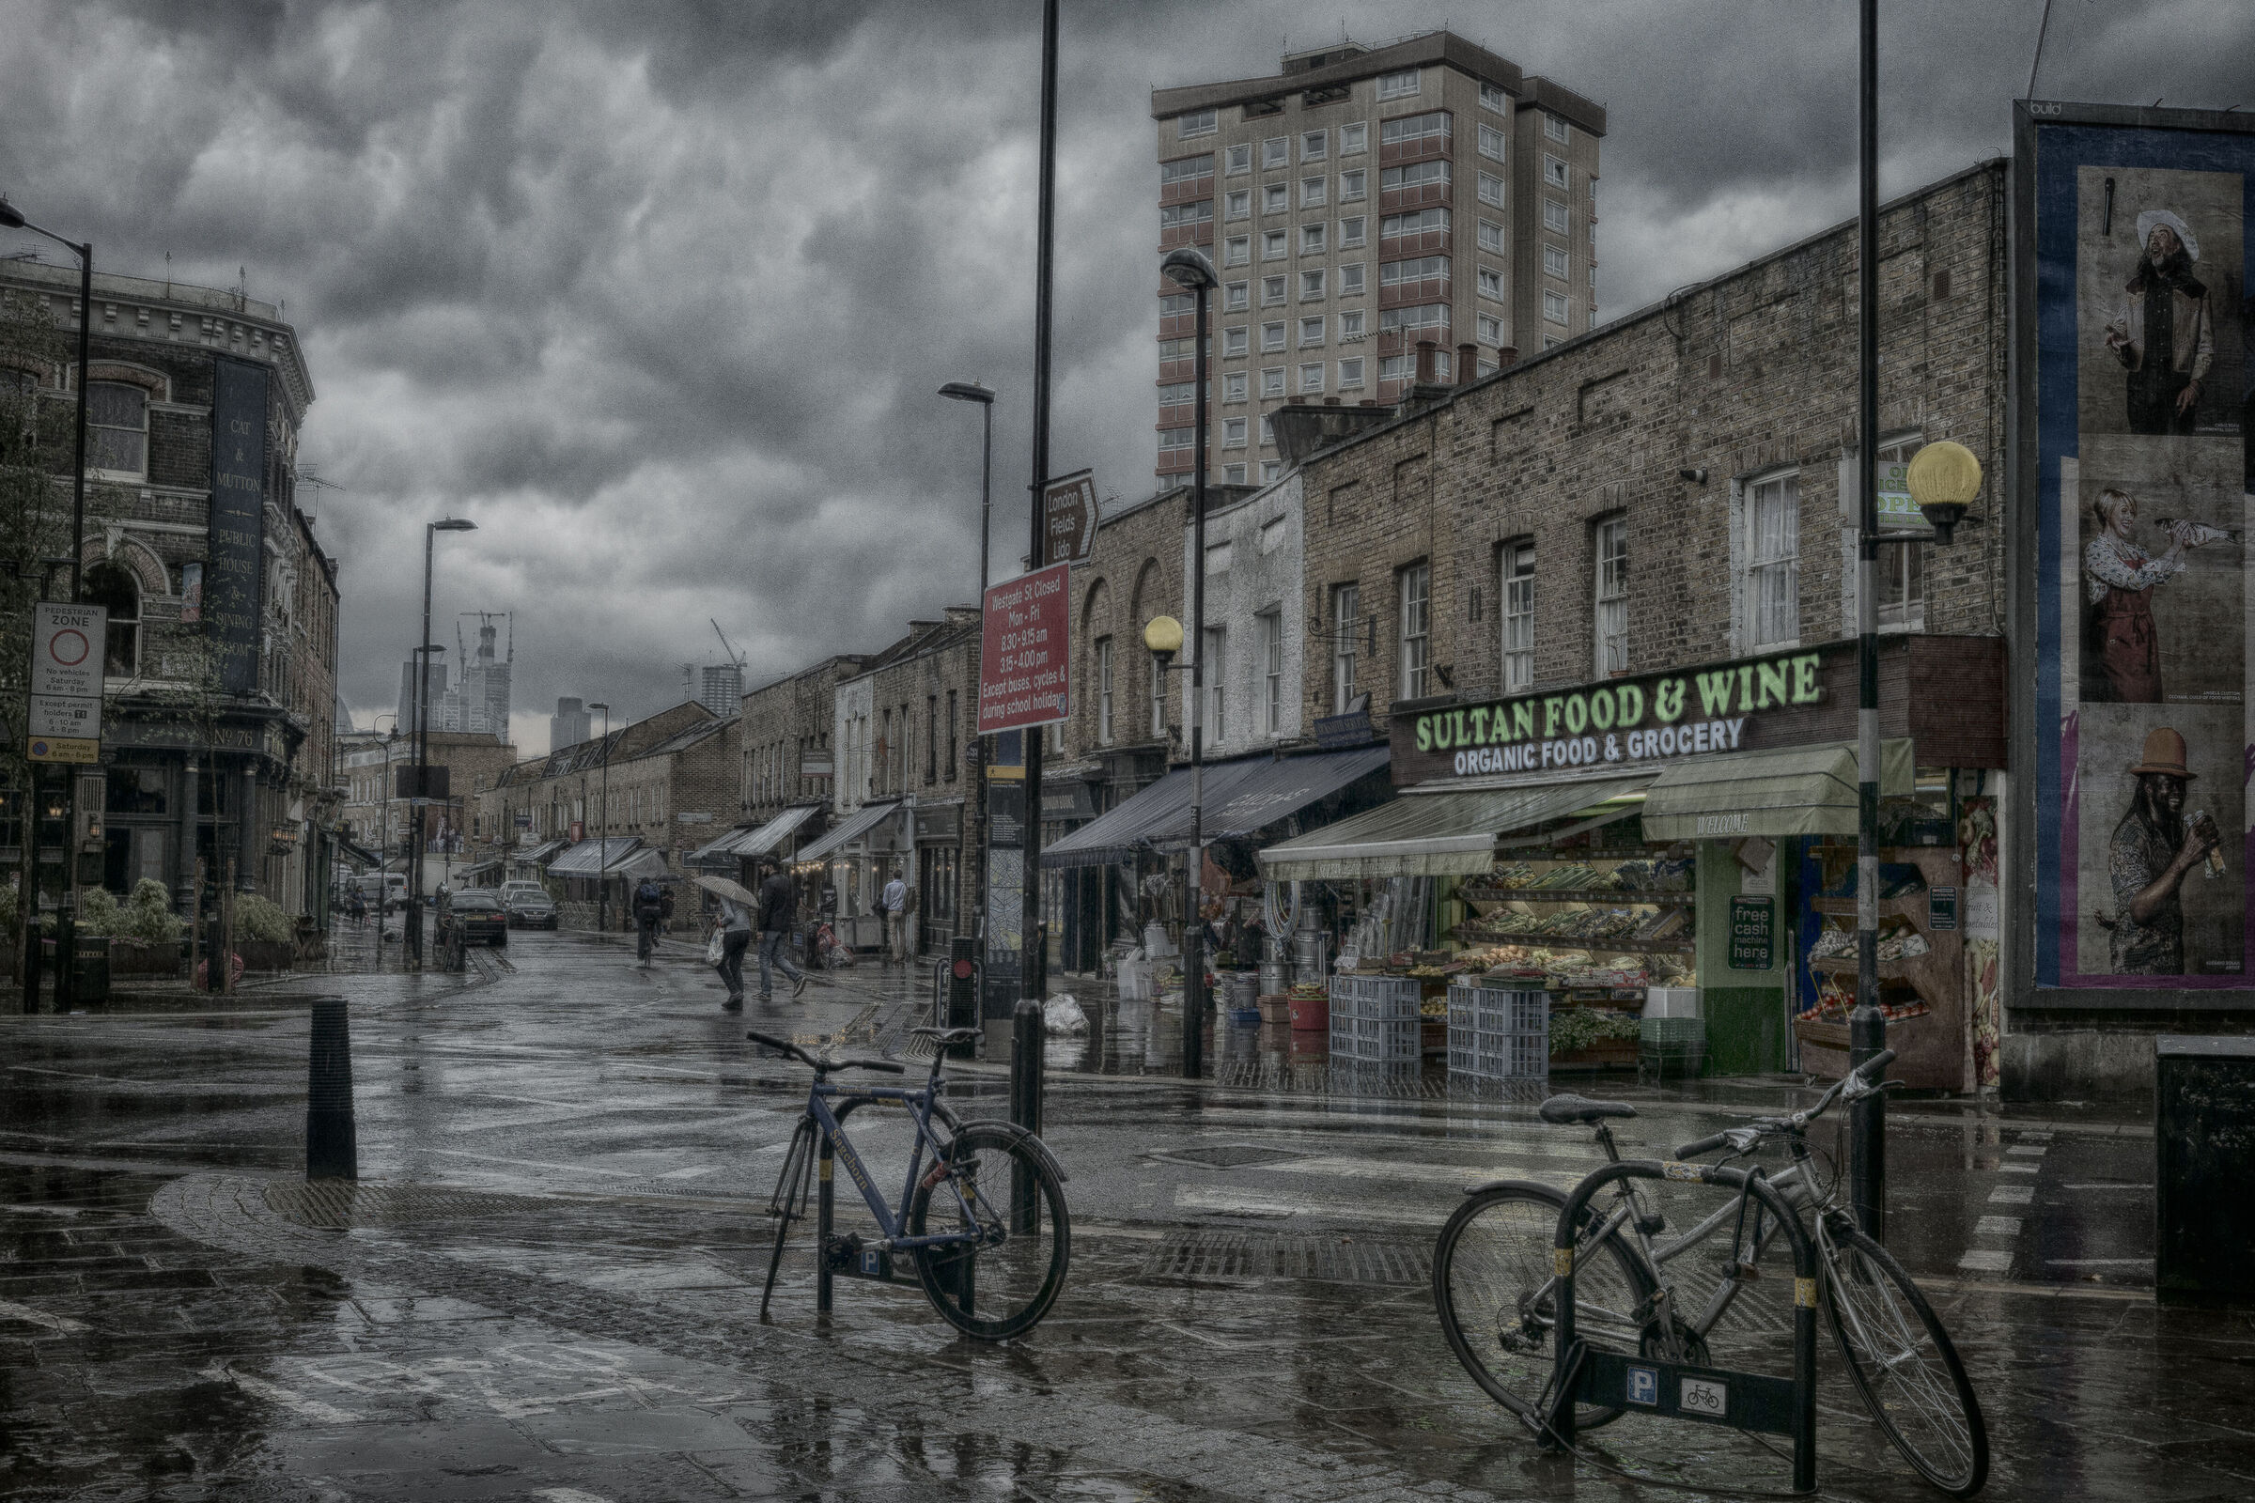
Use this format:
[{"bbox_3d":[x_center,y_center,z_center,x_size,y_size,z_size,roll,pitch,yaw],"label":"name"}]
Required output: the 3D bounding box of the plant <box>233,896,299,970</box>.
[{"bbox_3d":[-12.854,2.713,38.200,1.020,1.130,0.750,1,-3,-8],"label":"plant"}]

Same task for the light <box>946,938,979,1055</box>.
[{"bbox_3d":[-1.442,2.140,22.529,0.220,1.080,0.200,1,-3,-8],"label":"light"}]

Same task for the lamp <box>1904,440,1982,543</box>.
[{"bbox_3d":[3.168,-1.004,9.950,0.295,0.410,0.295,1,-3,0],"label":"lamp"}]

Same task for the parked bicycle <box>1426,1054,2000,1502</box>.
[{"bbox_3d":[1.524,1.320,6.740,1.710,1.090,0.530,-2,-4,39],"label":"parked bicycle"}]

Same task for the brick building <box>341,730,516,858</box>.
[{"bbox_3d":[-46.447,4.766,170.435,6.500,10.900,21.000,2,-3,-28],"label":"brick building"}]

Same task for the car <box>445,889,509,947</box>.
[{"bbox_3d":[-16.947,4.336,66.971,1.740,1.420,4.400,2,-3,-14],"label":"car"}]

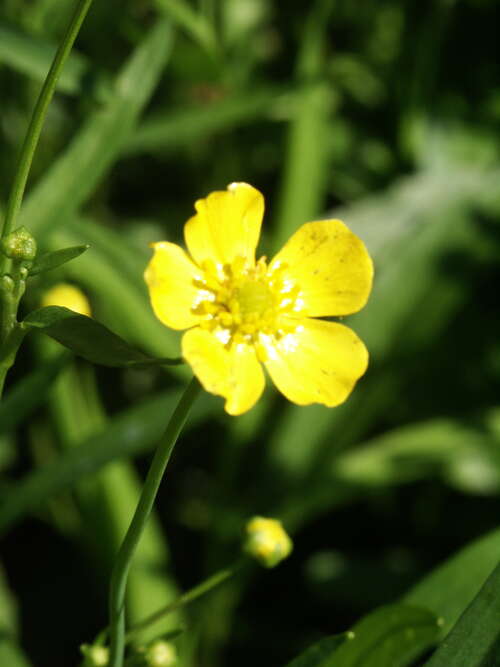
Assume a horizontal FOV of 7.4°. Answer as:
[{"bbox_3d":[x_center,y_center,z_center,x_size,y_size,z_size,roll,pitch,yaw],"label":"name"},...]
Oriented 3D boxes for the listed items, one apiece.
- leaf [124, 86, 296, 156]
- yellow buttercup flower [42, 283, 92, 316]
[{"bbox_3d":[-0.004,-0.023,0.420,0.022,0.002,0.004,-16,43,0],"label":"leaf"},{"bbox_3d":[-0.018,-0.003,0.370,0.005,0.005,0.005,0,24,0],"label":"yellow buttercup flower"}]

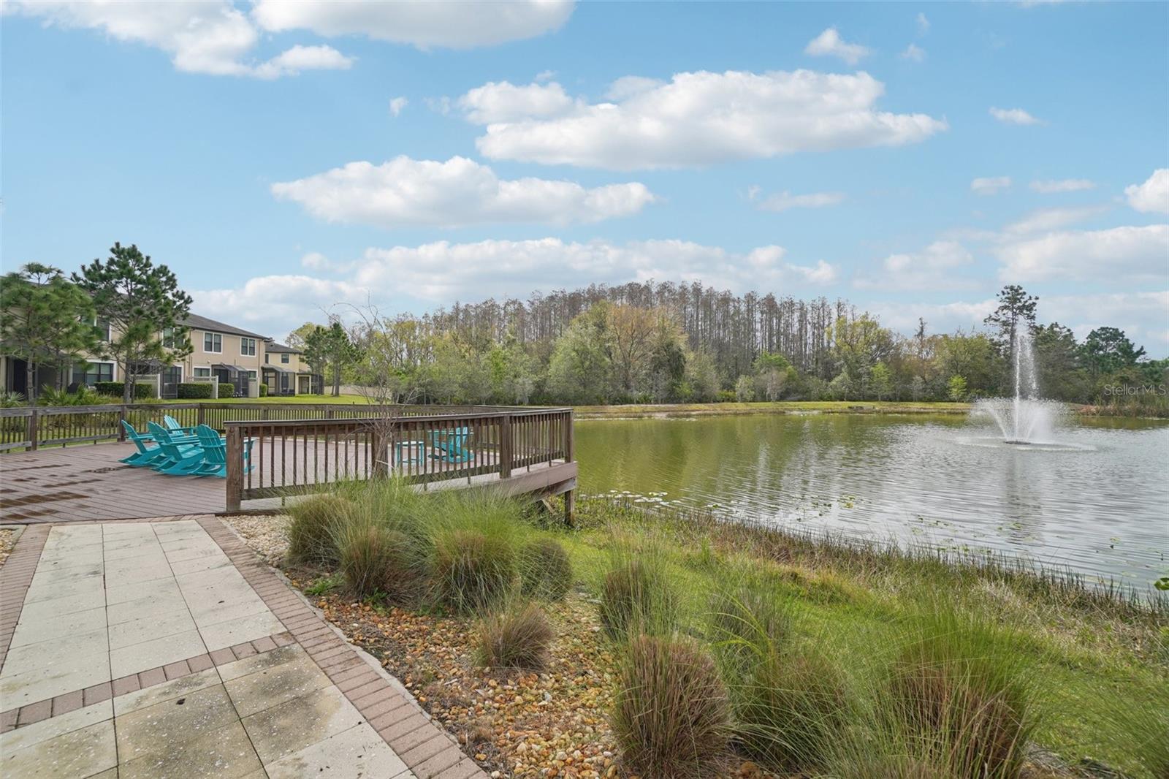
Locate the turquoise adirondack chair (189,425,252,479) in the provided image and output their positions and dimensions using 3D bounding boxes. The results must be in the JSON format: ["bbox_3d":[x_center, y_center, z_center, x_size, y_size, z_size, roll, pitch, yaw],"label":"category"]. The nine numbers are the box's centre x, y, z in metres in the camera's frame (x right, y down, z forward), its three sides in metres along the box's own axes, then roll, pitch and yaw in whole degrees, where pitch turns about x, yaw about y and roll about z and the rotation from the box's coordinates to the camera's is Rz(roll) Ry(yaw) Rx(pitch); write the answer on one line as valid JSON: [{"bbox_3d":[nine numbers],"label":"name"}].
[{"bbox_3d":[-6.330,1.059,8.600,0.730,0.910,0.800,0,0,15],"label":"turquoise adirondack chair"}]

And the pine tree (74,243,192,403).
[{"bbox_3d":[-24.600,-3.500,26.500,4.900,8.900,4.900,0,-1,-43],"label":"pine tree"}]

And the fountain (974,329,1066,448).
[{"bbox_3d":[26.250,-0.220,29.500,4.400,7.100,4.400,0,-1,42],"label":"fountain"}]

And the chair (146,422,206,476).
[{"bbox_3d":[-7.380,1.062,8.900,0.730,0.910,0.800,0,-1,33],"label":"chair"}]

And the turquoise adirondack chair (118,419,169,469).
[{"bbox_3d":[-8.980,1.070,10.030,0.730,0.910,0.800,0,-1,36],"label":"turquoise adirondack chair"}]

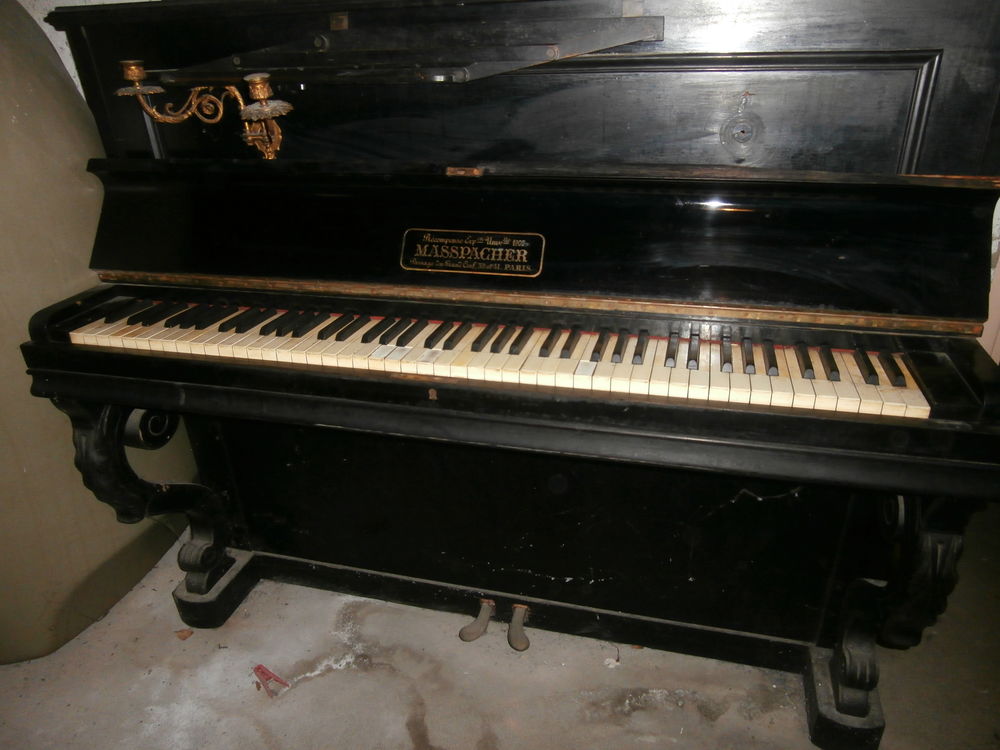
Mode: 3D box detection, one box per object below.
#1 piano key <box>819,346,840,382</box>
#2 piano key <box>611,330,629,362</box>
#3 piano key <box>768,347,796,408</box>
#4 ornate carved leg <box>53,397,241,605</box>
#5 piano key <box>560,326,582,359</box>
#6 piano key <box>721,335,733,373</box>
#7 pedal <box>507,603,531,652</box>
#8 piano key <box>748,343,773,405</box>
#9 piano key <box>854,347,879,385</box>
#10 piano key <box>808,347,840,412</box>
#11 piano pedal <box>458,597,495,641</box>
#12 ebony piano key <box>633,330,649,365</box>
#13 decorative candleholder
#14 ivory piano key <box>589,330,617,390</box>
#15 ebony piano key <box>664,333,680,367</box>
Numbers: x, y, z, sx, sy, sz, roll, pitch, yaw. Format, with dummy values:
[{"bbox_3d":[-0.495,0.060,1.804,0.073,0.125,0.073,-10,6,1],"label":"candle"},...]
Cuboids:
[{"bbox_3d":[0.413,-0.018,0.870,0.012,0.011,0.092,5,27,14],"label":"piano key"},{"bbox_3d":[0.162,-0.040,0.933,0.012,0.011,0.092,5,27,14],"label":"piano key"},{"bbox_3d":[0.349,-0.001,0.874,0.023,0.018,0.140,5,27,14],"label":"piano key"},{"bbox_3d":[-0.667,0.224,1.375,0.063,0.552,0.300,5,27,14],"label":"ornate carved leg"},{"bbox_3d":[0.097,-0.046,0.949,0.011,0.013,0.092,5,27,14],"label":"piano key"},{"bbox_3d":[0.296,-0.028,0.904,0.013,0.011,0.096,5,26,14],"label":"piano key"},{"bbox_3d":[0.040,0.510,1.399,0.042,0.030,0.097,1,25,5],"label":"pedal"},{"bbox_3d":[0.328,-0.002,0.880,0.023,0.018,0.141,5,26,14],"label":"piano key"},{"bbox_3d":[0.453,-0.015,0.860,0.012,0.011,0.092,5,27,14],"label":"piano key"},{"bbox_3d":[0.395,0.004,0.861,0.022,0.018,0.137,5,27,14],"label":"piano key"},{"bbox_3d":[-0.046,0.506,1.425,0.051,0.026,0.090,9,29,21],"label":"piano pedal"},{"bbox_3d":[0.188,-0.037,0.927,0.012,0.011,0.092,5,27,14],"label":"ebony piano key"},{"bbox_3d":[-0.430,-0.383,1.030,0.308,0.154,0.145,5,27,14],"label":"decorative candleholder"},{"bbox_3d":[0.145,-0.018,0.923,0.023,0.019,0.138,5,27,14],"label":"ivory piano key"},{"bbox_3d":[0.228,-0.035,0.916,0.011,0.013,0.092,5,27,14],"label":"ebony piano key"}]

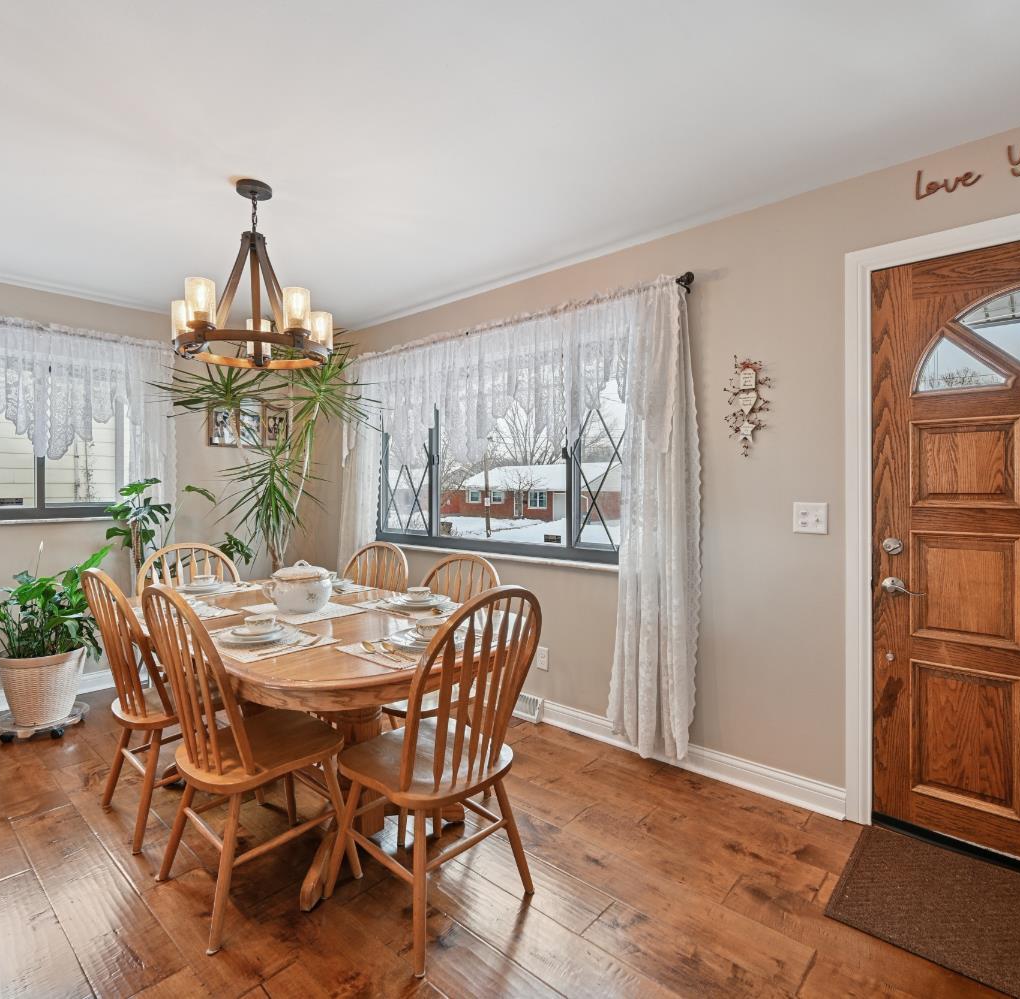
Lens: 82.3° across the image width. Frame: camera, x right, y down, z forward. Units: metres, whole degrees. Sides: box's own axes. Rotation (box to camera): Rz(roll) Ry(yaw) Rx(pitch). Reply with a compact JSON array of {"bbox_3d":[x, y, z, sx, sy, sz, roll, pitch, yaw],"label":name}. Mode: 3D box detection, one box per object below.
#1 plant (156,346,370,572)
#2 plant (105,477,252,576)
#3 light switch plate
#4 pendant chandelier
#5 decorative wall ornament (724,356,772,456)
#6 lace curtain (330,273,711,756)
[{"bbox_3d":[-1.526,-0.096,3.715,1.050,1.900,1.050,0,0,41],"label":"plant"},{"bbox_3d":[-2.006,0.347,3.418,0.580,0.950,0.720,0,0,41],"label":"plant"},{"bbox_3d":[1.177,0.074,2.281,0.125,0.121,0.010,0,0,41],"label":"light switch plate"},{"bbox_3d":[-0.985,-0.885,2.250,0.610,0.660,0.610,0,0,41],"label":"pendant chandelier"},{"bbox_3d":[0.982,-0.389,2.418,0.190,0.415,0.050,0,0,41],"label":"decorative wall ornament"},{"bbox_3d":[-0.203,0.073,3.382,2.700,2.150,0.130,0,0,41],"label":"lace curtain"}]

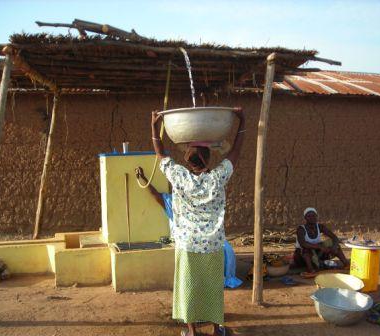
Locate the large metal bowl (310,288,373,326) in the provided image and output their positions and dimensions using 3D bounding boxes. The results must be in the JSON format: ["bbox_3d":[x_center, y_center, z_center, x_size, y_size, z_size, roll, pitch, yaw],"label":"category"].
[{"bbox_3d":[1.333,1.269,4.350,0.540,0.210,0.540,4,7,0],"label":"large metal bowl"}]

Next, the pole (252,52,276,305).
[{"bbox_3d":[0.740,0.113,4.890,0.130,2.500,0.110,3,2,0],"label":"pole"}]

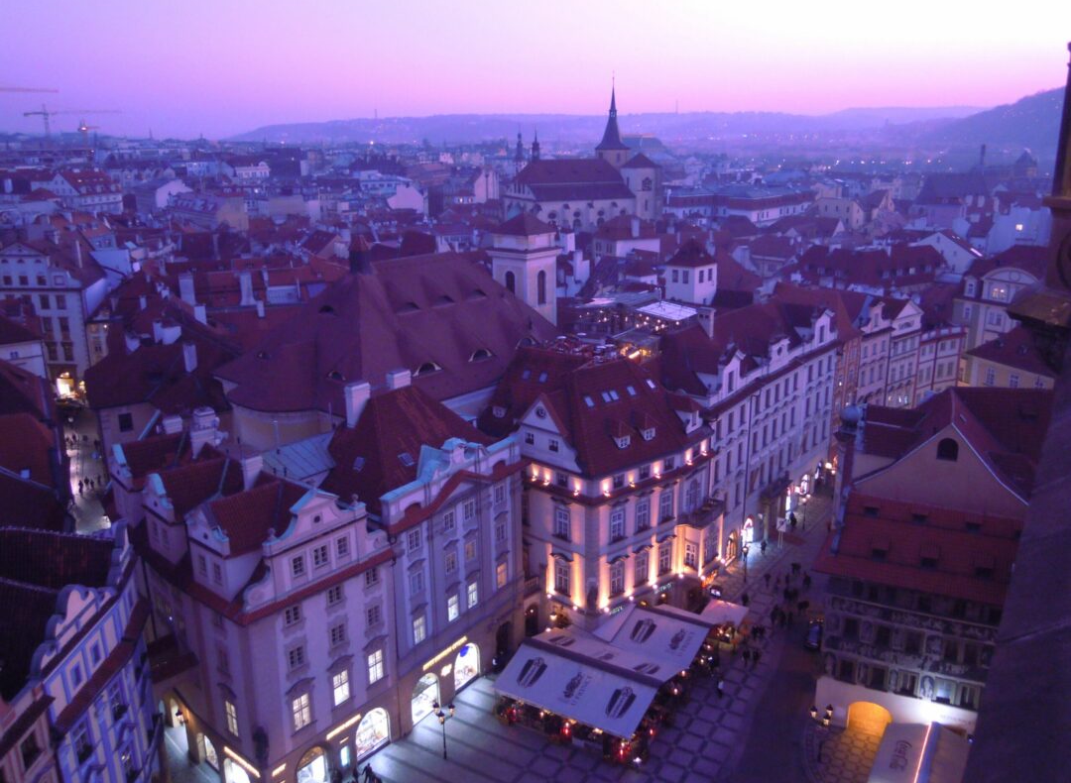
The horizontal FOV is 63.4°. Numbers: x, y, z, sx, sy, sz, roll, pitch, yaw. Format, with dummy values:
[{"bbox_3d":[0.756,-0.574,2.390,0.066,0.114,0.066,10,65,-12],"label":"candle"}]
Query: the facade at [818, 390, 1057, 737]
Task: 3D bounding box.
[{"bbox_3d":[29.189,13.066,64.002,12.500,20.500,15.000,8,19,26],"label":"facade"}]

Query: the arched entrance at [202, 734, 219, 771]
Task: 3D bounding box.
[{"bbox_3d":[-22.004,24.503,59.149,1.900,2.400,0.500,14,23,39],"label":"arched entrance"}]

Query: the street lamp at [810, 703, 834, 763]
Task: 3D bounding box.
[{"bbox_3d":[19.603,23.151,58.795,1.450,4.500,1.400,9,20,29],"label":"street lamp"}]

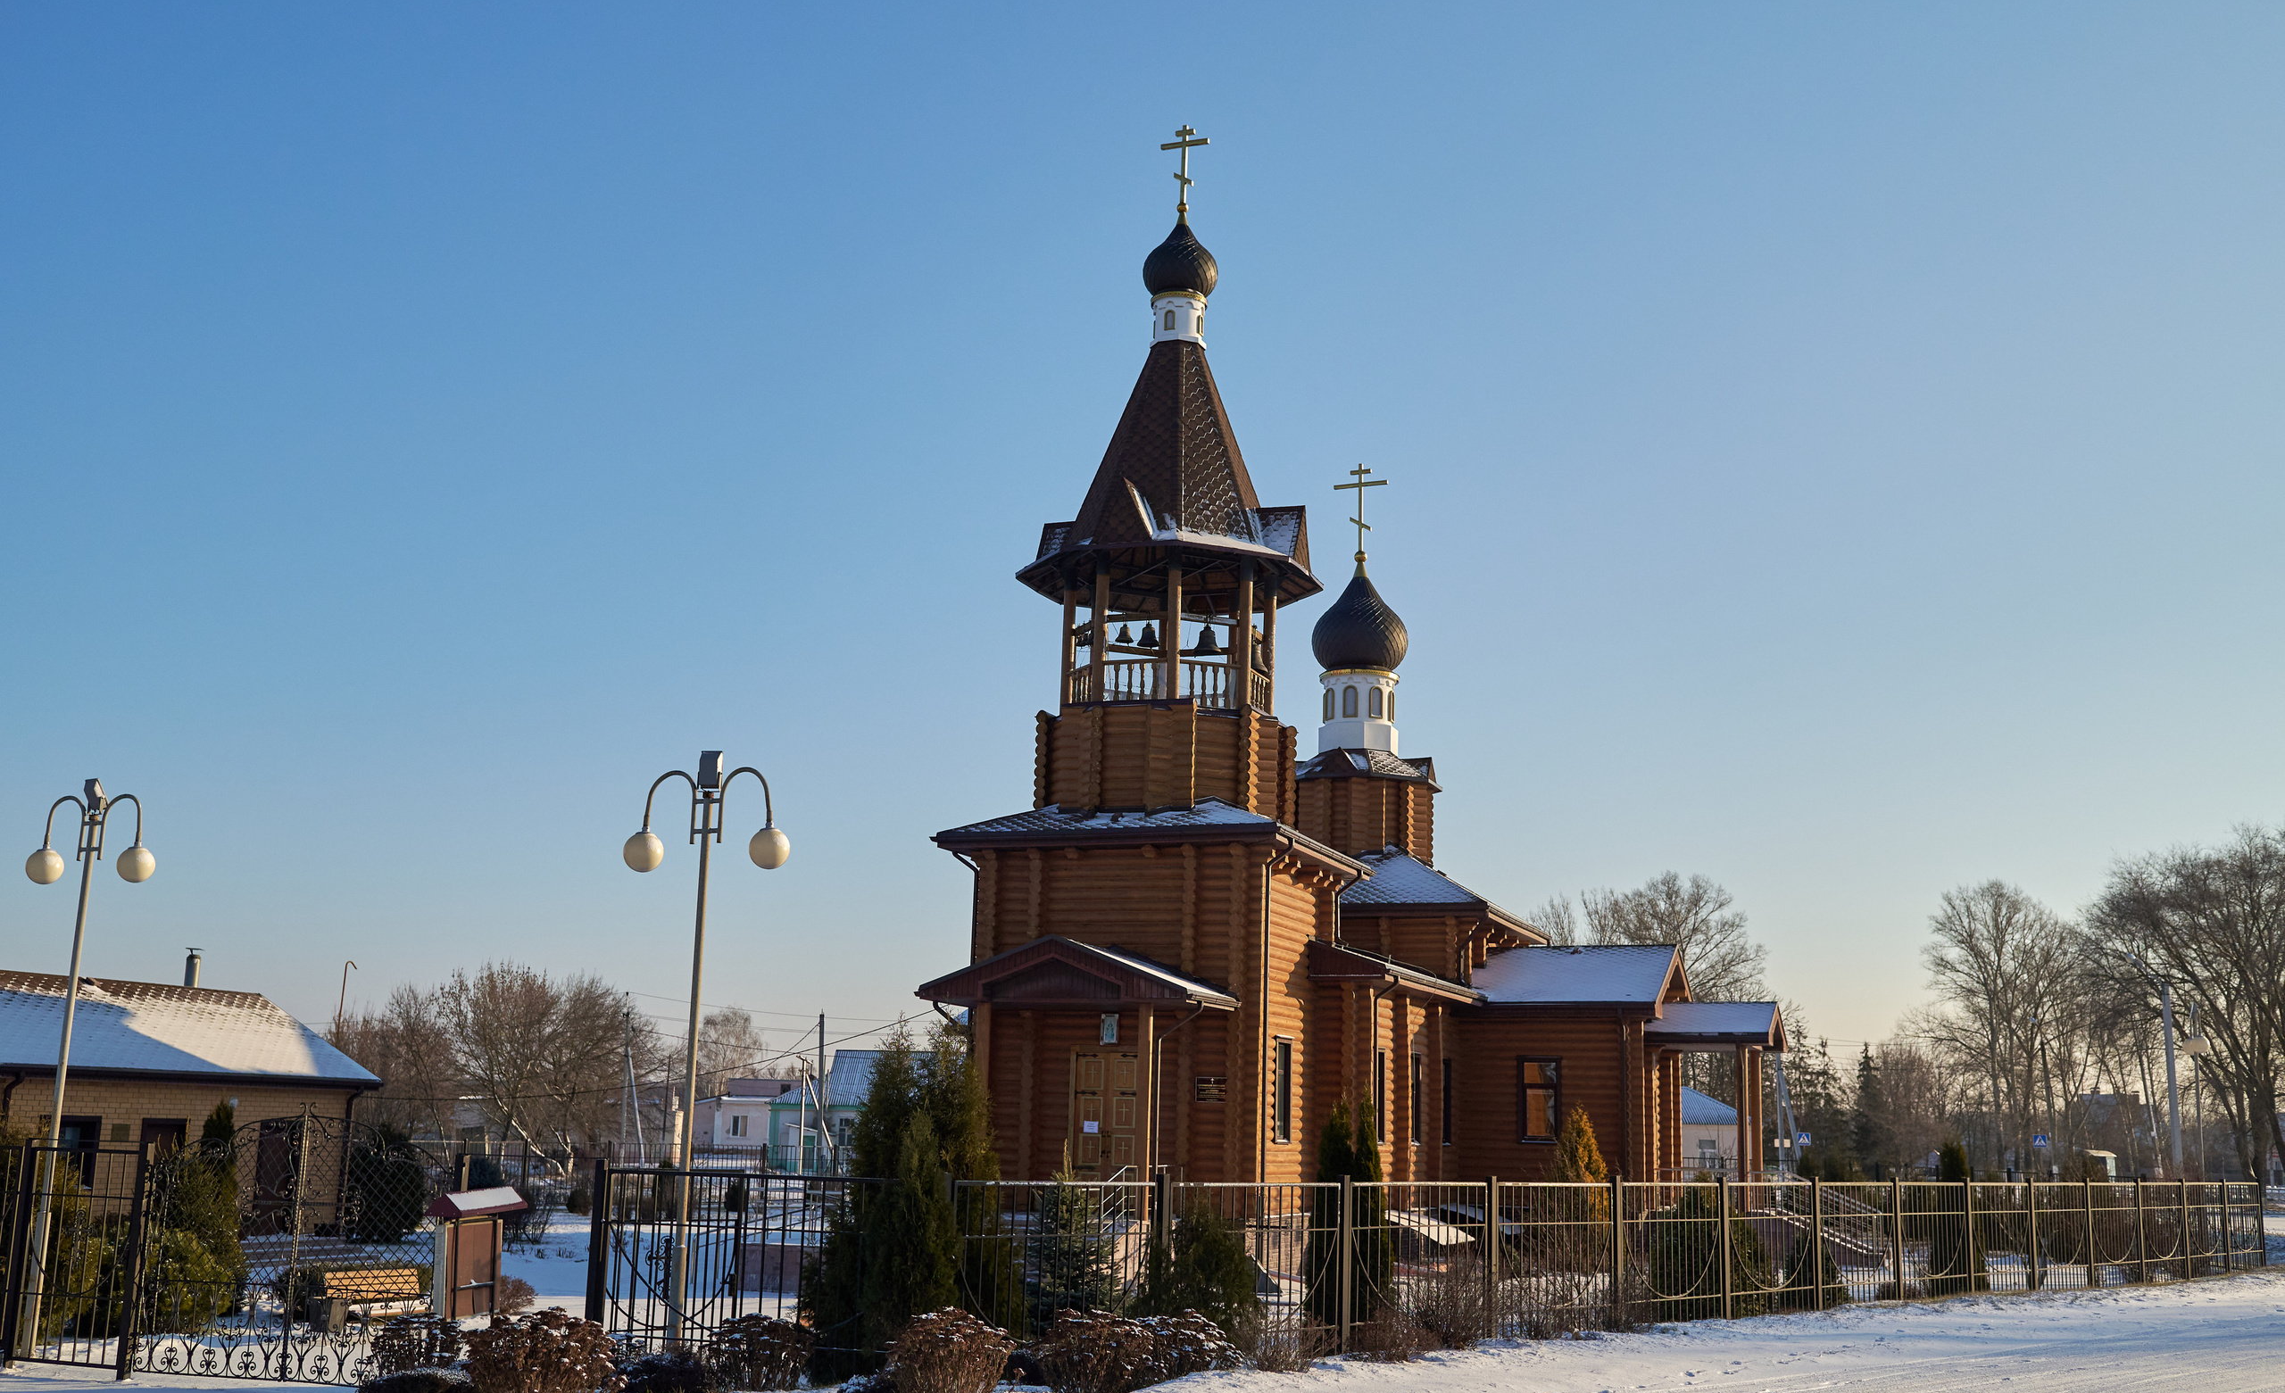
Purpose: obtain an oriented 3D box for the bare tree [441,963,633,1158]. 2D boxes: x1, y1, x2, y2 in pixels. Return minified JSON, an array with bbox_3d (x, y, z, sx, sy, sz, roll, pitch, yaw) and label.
[{"bbox_3d":[-22.569,13.895,82.756,7.300,7.858,7.000,5,-12,-15],"label":"bare tree"}]

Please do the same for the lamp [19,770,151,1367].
[{"bbox_3d":[-9.757,3.286,19.990,1.420,5.140,0.360,-2,-12,20],"label":"lamp"}]

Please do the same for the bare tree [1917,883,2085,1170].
[{"bbox_3d":[43.900,17.695,113.971,8.700,16.509,8.500,-3,-12,21],"label":"bare tree"}]

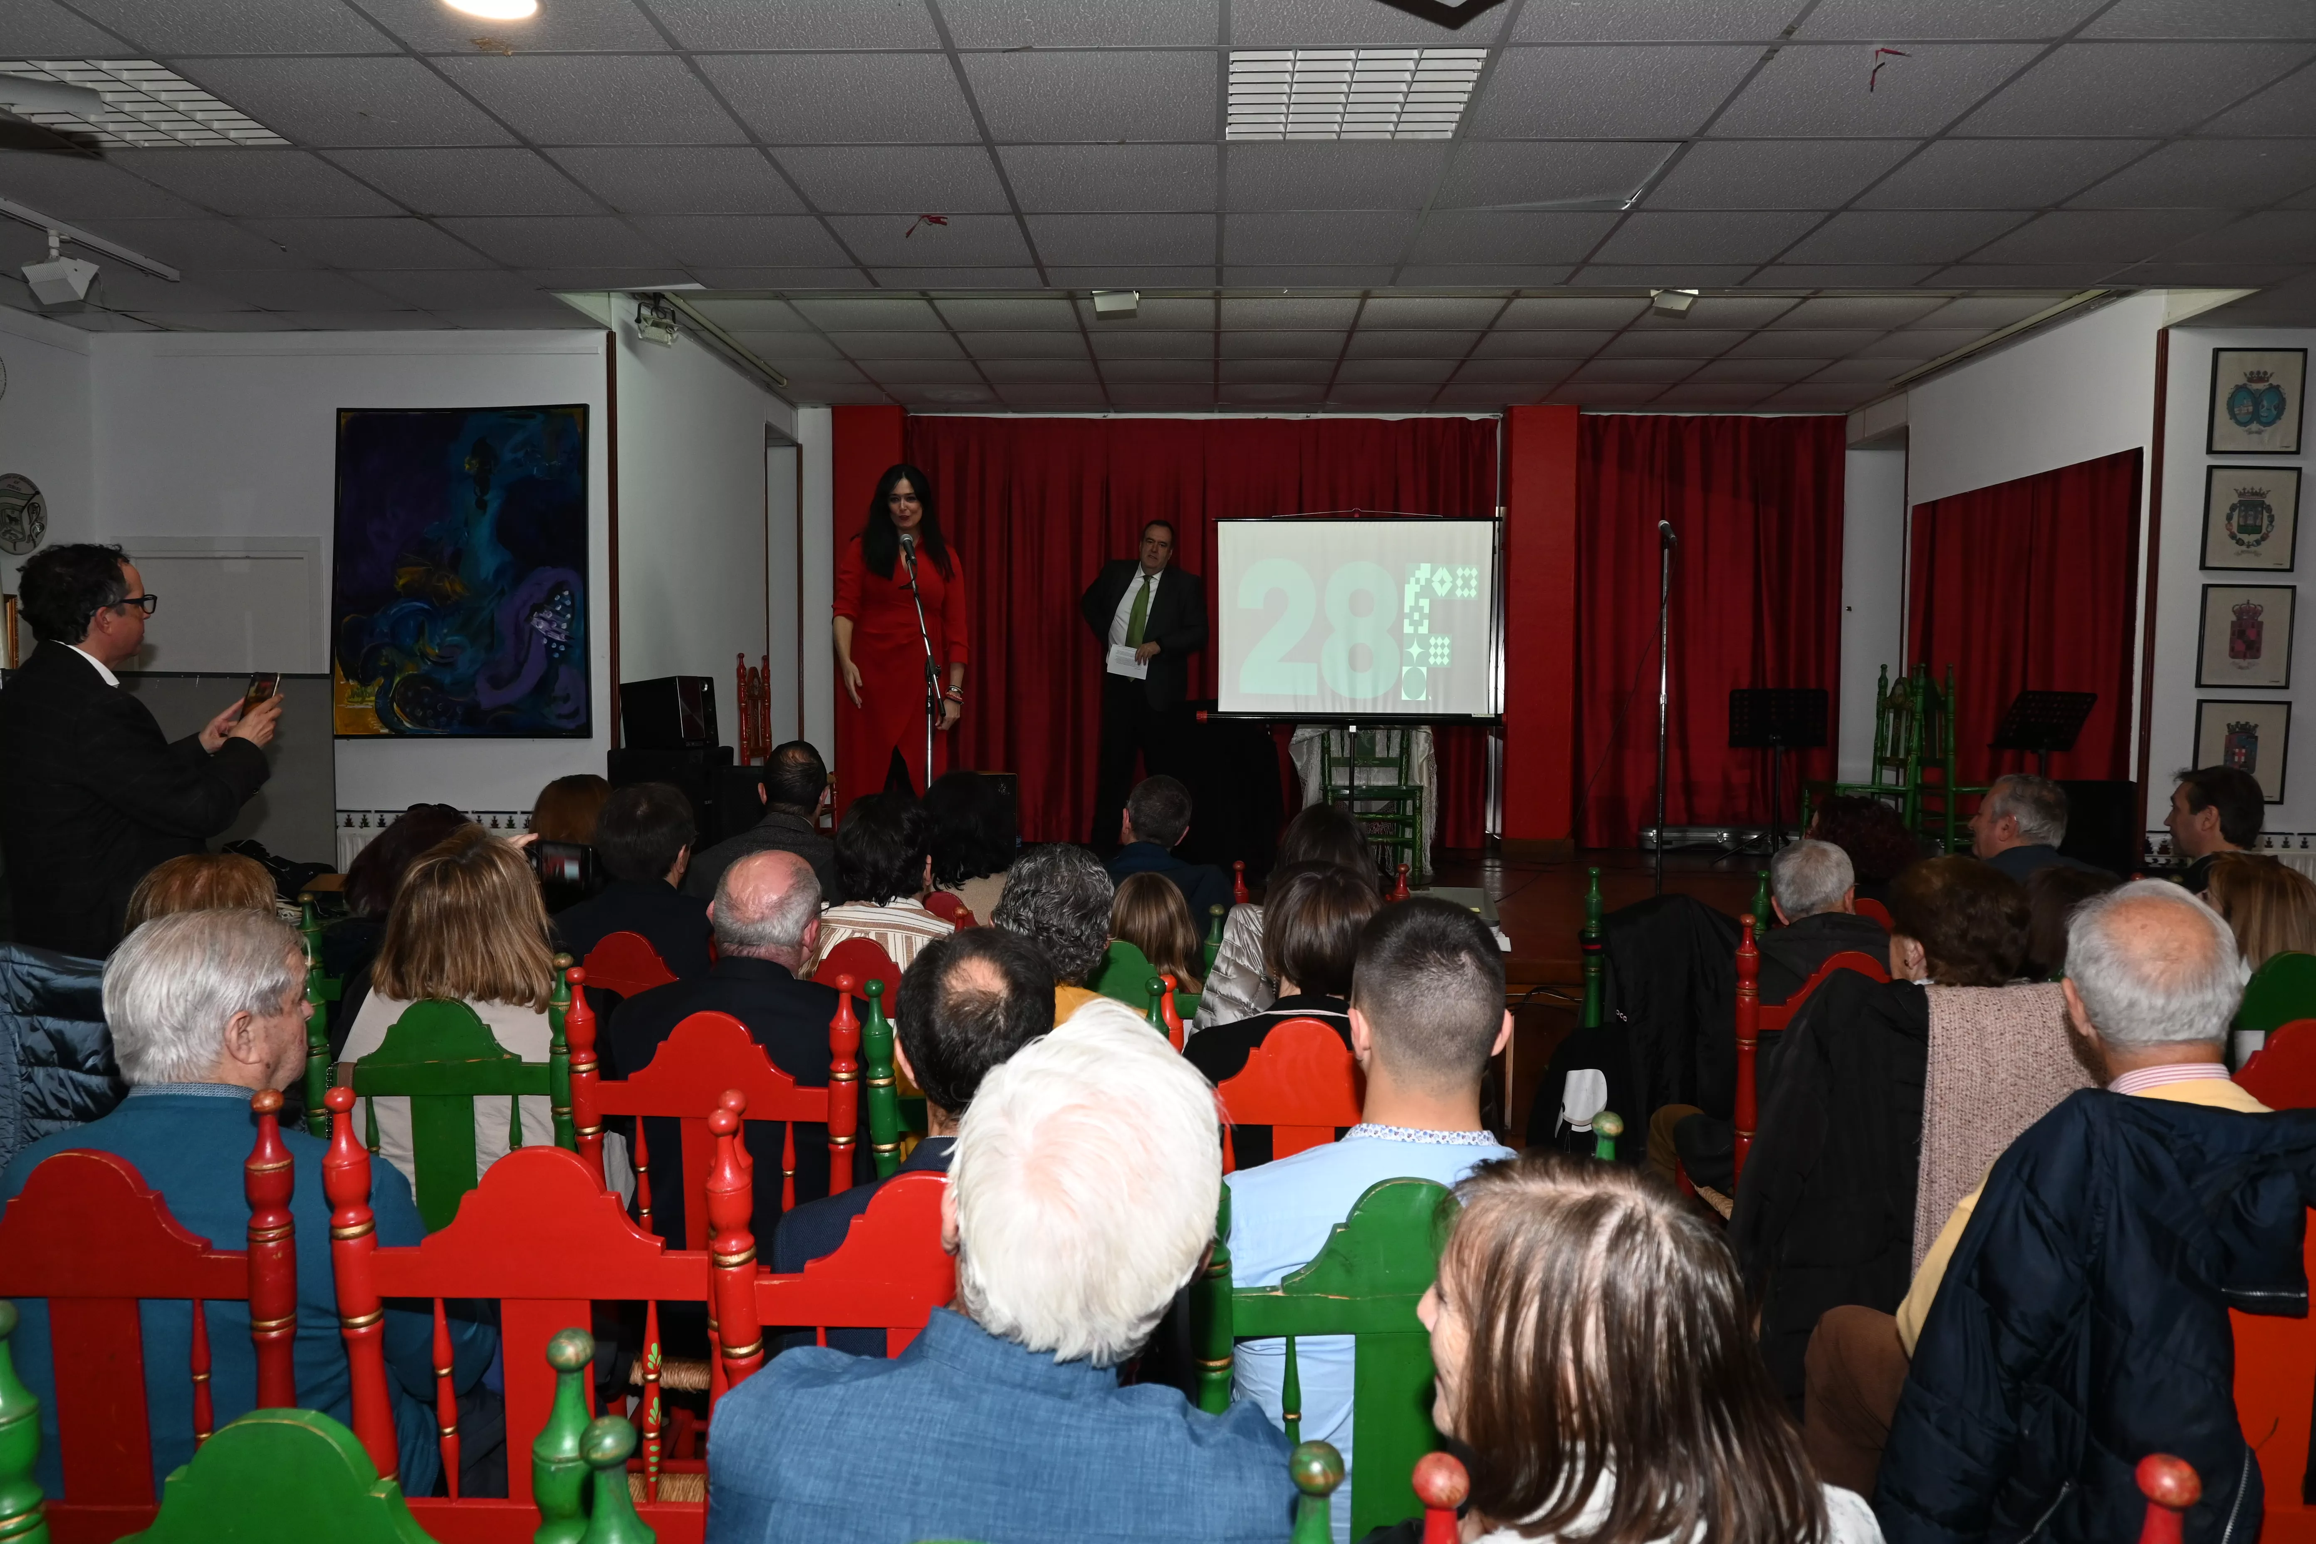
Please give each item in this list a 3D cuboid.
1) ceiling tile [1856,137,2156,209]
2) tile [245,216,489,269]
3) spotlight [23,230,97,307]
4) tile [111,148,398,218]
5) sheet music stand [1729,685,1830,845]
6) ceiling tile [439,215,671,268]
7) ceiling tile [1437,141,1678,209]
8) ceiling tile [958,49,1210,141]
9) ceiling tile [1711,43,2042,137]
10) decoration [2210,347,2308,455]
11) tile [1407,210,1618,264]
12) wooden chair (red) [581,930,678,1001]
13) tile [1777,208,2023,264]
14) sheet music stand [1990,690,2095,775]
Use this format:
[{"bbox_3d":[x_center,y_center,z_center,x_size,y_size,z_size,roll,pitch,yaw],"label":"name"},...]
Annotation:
[{"bbox_3d":[2.277,-1.628,4.194,0.600,0.020,0.600,0,3,2],"label":"ceiling tile"},{"bbox_3d":[-2.501,-1.701,4.955,0.595,0.020,0.595,0,3,2],"label":"tile"},{"bbox_3d":[-3.380,-1.552,4.765,0.175,0.215,0.130,2,-6,21],"label":"spotlight"},{"bbox_3d":[-2.521,-1.668,4.363,0.600,0.025,0.600,1,3,2],"label":"tile"},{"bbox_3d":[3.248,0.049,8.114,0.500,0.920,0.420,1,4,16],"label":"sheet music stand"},{"bbox_3d":[-1.901,-1.697,4.935,0.595,0.020,0.595,0,3,2],"label":"ceiling tile"},{"bbox_3d":[1.078,-1.637,4.236,0.600,0.020,0.600,0,3,2],"label":"ceiling tile"},{"bbox_3d":[-0.142,-1.612,3.679,0.595,0.020,0.595,0,3,2],"label":"ceiling tile"},{"bbox_3d":[1.656,-1.597,3.617,0.600,0.020,0.600,0,3,2],"label":"ceiling tile"},{"bbox_3d":[4.237,-1.428,5.966,0.355,0.397,0.025,1,3,2],"label":"decoration"},{"bbox_3d":[1.099,-1.673,4.835,0.600,0.020,0.600,0,3,2],"label":"tile"},{"bbox_3d":[-1.104,0.776,3.521,0.470,1.080,0.470,1,4,11],"label":"wooden chair (red)"},{"bbox_3d":[2.296,-1.662,4.797,0.600,0.025,0.600,1,3,2],"label":"tile"},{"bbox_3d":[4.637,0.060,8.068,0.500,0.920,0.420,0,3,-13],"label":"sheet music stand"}]

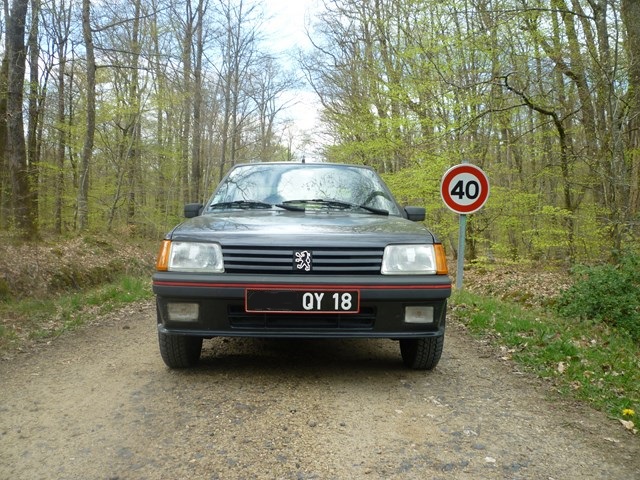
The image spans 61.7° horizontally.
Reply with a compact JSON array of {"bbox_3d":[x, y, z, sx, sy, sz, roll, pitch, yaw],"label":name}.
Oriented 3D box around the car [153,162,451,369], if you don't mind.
[{"bbox_3d":[-0.140,0.090,4.310,1.610,1.370,3.710,1,-1,-2],"label":"car"}]

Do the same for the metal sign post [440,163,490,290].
[{"bbox_3d":[1.850,-0.155,6.960,0.650,1.710,0.100,4,-1,0],"label":"metal sign post"}]

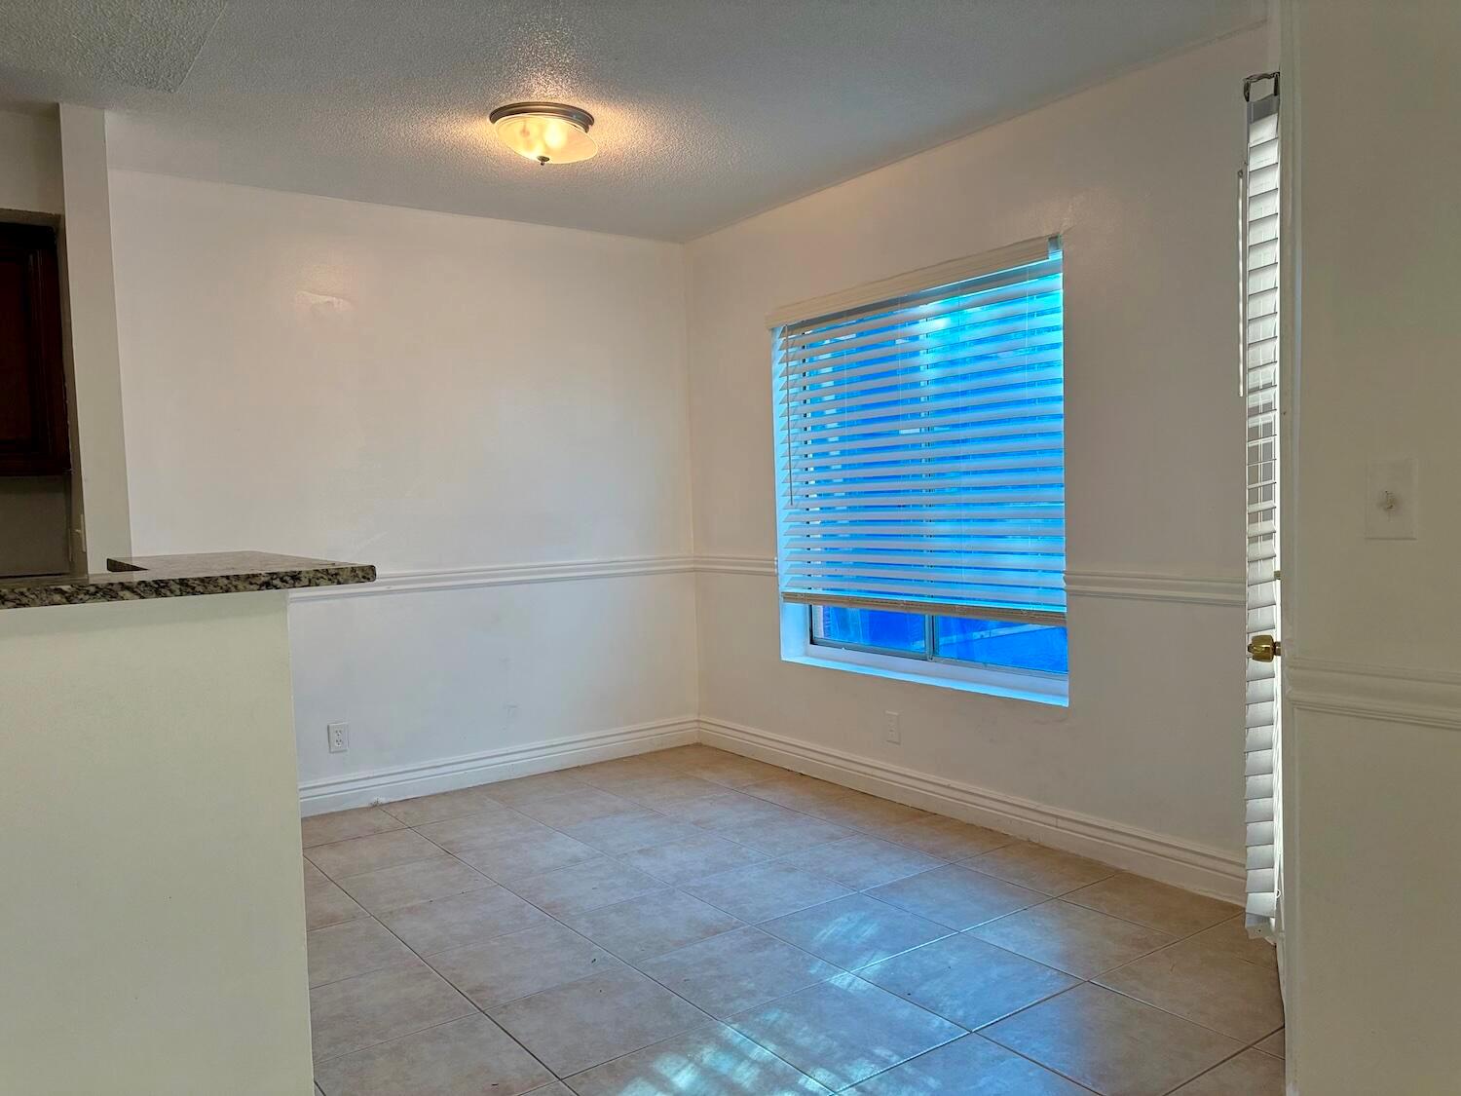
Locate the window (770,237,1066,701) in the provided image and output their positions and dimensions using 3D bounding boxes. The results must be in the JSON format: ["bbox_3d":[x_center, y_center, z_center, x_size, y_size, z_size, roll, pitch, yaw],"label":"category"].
[{"bbox_3d":[0.699,-0.258,4.192,0.140,1.520,1.510,-4,3,-35],"label":"window"}]

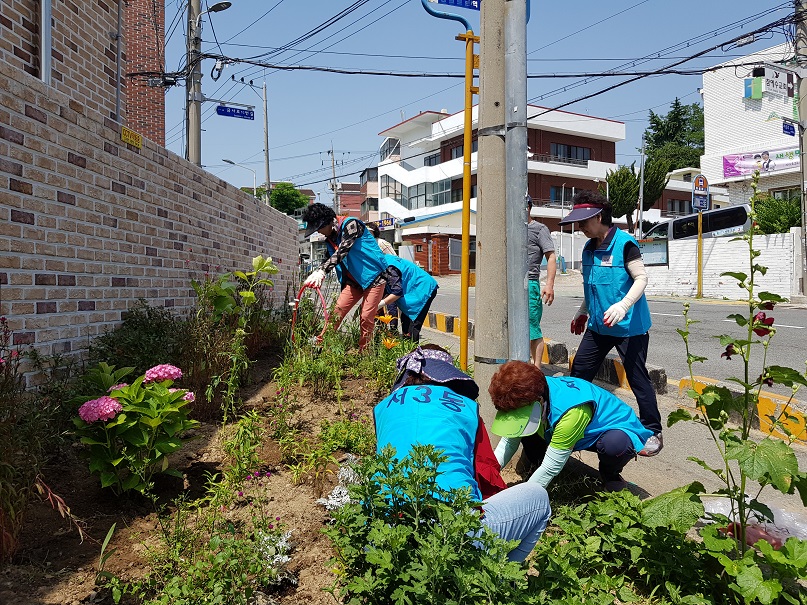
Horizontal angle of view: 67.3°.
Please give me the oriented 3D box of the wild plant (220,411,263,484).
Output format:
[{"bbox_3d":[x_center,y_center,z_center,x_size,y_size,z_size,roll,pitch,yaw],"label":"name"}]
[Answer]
[{"bbox_3d":[-0.816,0.735,3.070,0.230,0.370,0.220,0,1,0],"label":"wild plant"}]

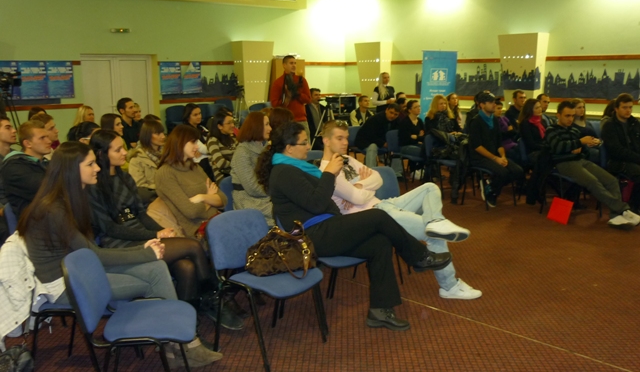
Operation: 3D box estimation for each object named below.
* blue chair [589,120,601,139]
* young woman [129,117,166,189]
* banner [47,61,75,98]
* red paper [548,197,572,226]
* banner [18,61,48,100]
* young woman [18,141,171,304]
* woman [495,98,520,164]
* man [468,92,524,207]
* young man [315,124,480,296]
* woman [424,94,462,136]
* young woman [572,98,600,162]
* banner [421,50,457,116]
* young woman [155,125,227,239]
[{"bbox_3d":[4.144,-0.542,9.065,0.530,0.820,0.540,-5,11,-22],"label":"blue chair"},{"bbox_3d":[-1.149,0.105,4.780,0.820,1.250,0.500,4,12,25],"label":"young woman"},{"bbox_3d":[-5.842,-2.384,13.750,0.594,0.841,0.020,-9,14,-39],"label":"banner"},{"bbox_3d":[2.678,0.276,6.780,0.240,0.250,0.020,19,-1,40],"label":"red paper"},{"bbox_3d":[-5.729,-2.110,12.200,0.030,0.760,0.530,9,14,44],"label":"banner"},{"bbox_3d":[-1.070,0.398,3.350,0.950,1.270,0.500,0,10,6],"label":"young woman"},{"bbox_3d":[2.441,-0.469,7.900,0.780,1.260,0.480,10,15,44],"label":"woman"},{"bbox_3d":[2.095,-0.432,7.250,0.520,1.320,0.680,-9,14,-39],"label":"man"},{"bbox_3d":[0.572,0.151,4.354,1.120,1.280,0.600,4,12,25],"label":"young man"},{"bbox_3d":[1.690,-0.559,8.350,0.480,1.290,0.780,-10,14,-40],"label":"woman"},{"bbox_3d":[3.276,-0.409,7.500,0.480,1.270,0.780,-10,14,-40],"label":"young woman"},{"bbox_3d":[2.580,-1.854,12.885,0.840,2.020,0.150,-6,12,-27],"label":"banner"},{"bbox_3d":[-0.689,0.232,4.143,0.780,1.280,0.500,4,11,21],"label":"young woman"}]

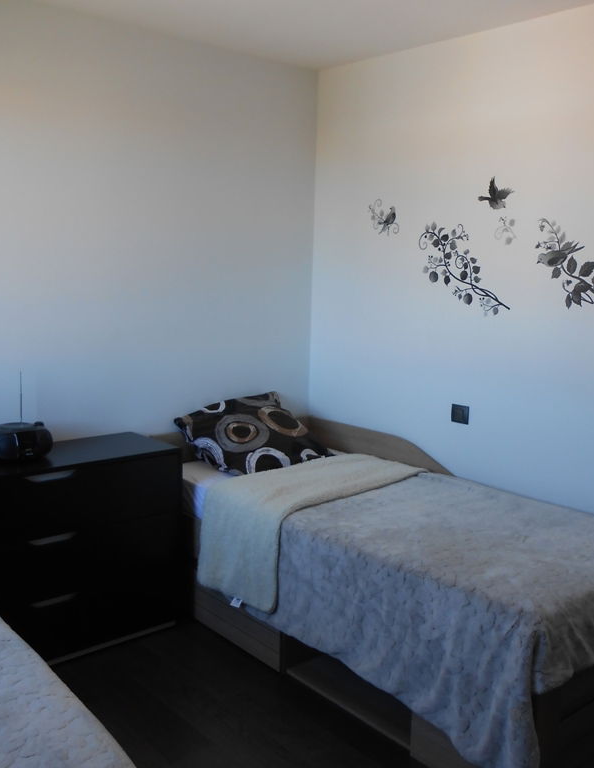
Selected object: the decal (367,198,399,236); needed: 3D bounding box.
[{"bbox_3d":[0.410,-0.792,3.663,0.010,0.172,0.206,-6,12,-41],"label":"decal"}]

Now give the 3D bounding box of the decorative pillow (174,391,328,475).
[{"bbox_3d":[-0.173,0.230,3.653,0.620,0.160,0.460,-9,49,-45],"label":"decorative pillow"}]

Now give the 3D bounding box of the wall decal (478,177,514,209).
[{"bbox_3d":[0.823,-0.791,3.189,0.010,0.137,0.179,-6,12,-41],"label":"wall decal"}]

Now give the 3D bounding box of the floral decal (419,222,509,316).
[{"bbox_3d":[0.719,-0.503,3.345,0.010,0.399,0.503,-6,12,-41],"label":"floral decal"}]

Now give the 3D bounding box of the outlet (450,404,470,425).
[{"bbox_3d":[0.723,0.137,3.422,0.012,0.082,0.087,-6,12,-41],"label":"outlet"}]

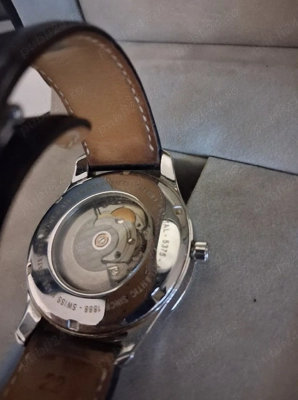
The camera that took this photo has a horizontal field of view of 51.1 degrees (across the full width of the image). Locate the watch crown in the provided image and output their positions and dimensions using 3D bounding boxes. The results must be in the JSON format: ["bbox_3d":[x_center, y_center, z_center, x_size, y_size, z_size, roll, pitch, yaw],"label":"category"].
[{"bbox_3d":[0.011,0.011,0.070,0.004,0.005,0.005,1,61,19],"label":"watch crown"}]

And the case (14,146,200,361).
[{"bbox_3d":[-0.010,0.012,0.079,0.043,0.011,0.051,1,61,19],"label":"case"}]

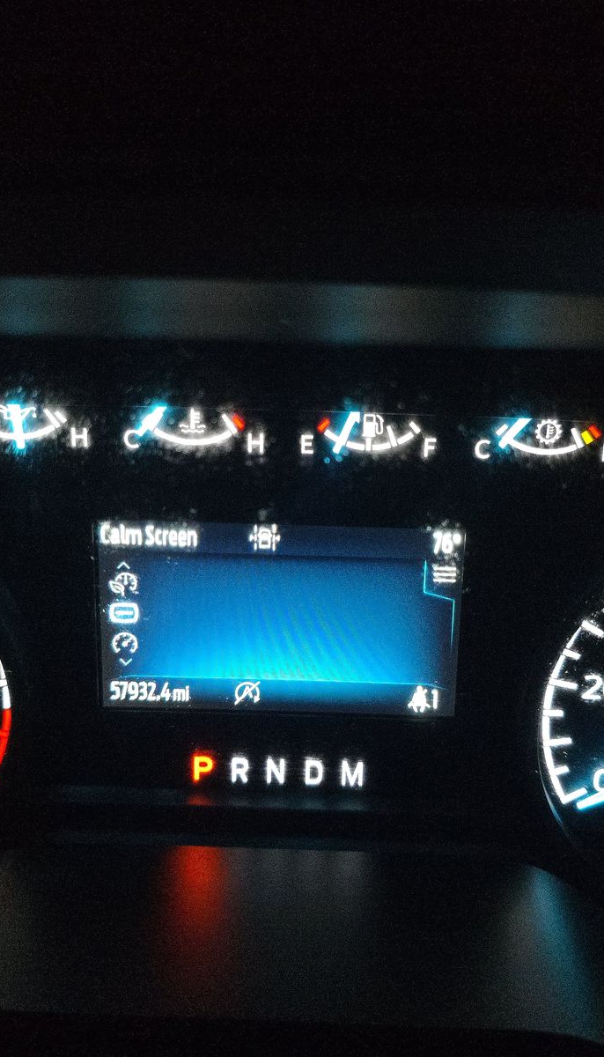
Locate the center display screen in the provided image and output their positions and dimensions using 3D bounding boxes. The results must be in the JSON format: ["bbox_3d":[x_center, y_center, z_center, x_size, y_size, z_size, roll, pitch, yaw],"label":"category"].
[{"bbox_3d":[-0.006,0.023,0.249,0.095,0.052,0.010,1,14,0],"label":"center display screen"}]

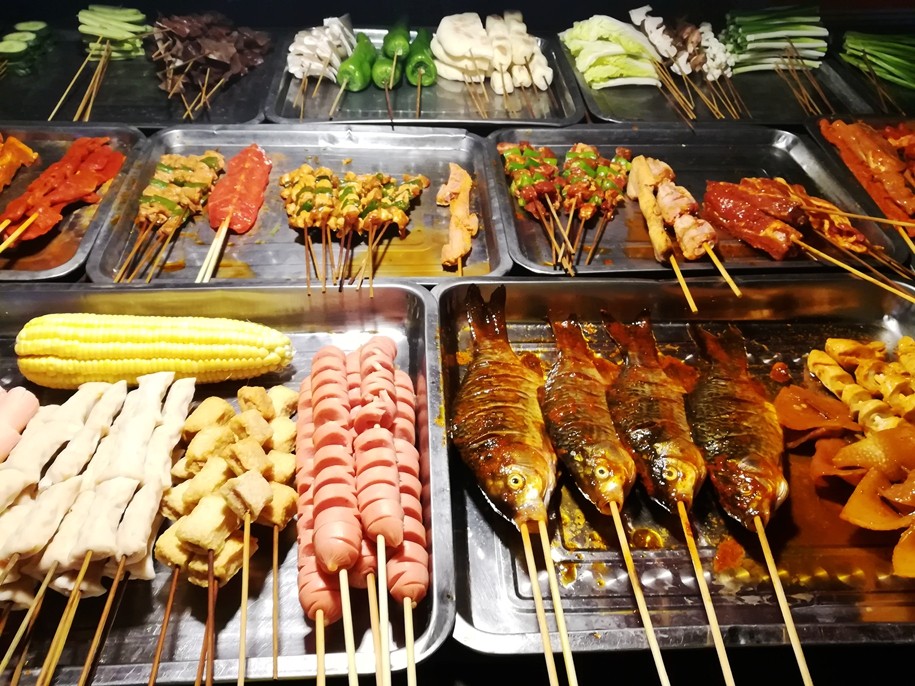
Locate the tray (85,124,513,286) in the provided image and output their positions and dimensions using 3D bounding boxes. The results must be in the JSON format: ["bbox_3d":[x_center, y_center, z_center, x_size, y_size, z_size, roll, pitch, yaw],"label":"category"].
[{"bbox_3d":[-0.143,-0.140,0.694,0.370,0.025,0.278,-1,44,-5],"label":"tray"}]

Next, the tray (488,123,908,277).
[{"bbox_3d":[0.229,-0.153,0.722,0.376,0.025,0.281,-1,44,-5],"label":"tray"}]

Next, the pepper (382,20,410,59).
[{"bbox_3d":[-0.074,-0.398,0.888,0.035,0.035,0.087,4,44,0],"label":"pepper"}]

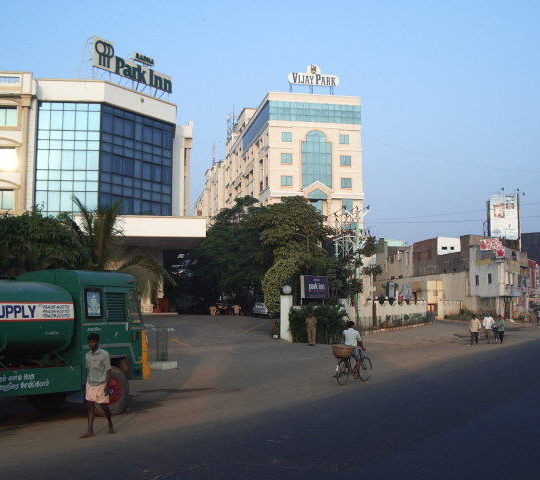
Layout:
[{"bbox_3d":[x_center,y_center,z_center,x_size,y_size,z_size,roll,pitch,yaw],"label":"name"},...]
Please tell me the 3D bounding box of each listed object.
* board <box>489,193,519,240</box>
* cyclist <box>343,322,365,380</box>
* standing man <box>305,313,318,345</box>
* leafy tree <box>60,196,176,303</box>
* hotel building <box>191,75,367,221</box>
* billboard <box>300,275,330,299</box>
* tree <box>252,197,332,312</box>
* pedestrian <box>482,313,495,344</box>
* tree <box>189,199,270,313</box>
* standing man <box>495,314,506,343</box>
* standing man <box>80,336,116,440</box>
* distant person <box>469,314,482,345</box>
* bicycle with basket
[{"bbox_3d":[27.310,-2.788,82.000,3.400,5.500,0.500,-1,-5,7],"label":"board"},{"bbox_3d":[2.377,3.120,20.000,0.500,1.650,0.620,-4,-7,37],"label":"cyclist"},{"bbox_3d":[2.221,4.790,37.600,0.540,1.720,0.360,0,-5,-3],"label":"standing man"},{"bbox_3d":[-5.707,1.563,27.000,4.200,6.300,4.200,0,-5,0],"label":"leafy tree"},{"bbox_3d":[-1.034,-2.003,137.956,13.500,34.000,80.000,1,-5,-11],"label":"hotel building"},{"bbox_3d":[2.598,2.667,40.300,1.500,1.330,0.380,2,-6,-21],"label":"billboard"},{"bbox_3d":[1.601,0.961,50.000,5.600,8.300,5.400,0,-5,0],"label":"tree"},{"bbox_3d":[12.222,5.010,39.300,0.500,1.720,0.380,-2,-6,23],"label":"pedestrian"},{"bbox_3d":[-3.286,1.136,57.000,6.600,9.200,6.400,0,-5,0],"label":"tree"},{"bbox_3d":[13.516,5.260,41.200,0.520,1.660,0.400,-2,-6,24],"label":"standing man"},{"bbox_3d":[-2.836,2.379,11.550,0.500,1.690,0.520,-3,-6,32],"label":"standing man"},{"bbox_3d":[11.670,5.105,39.900,0.540,1.690,0.380,-2,-6,24],"label":"distant person"},{"bbox_3d":[2.351,3.512,19.900,0.580,1.100,1.870,-4,-7,37],"label":"bicycle with basket"}]

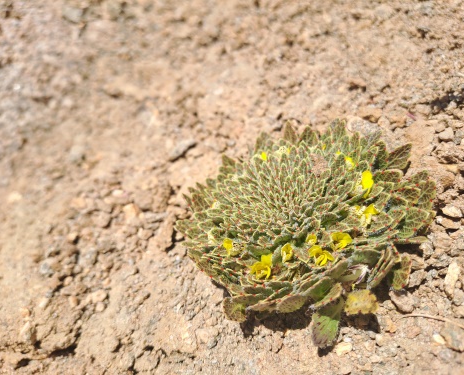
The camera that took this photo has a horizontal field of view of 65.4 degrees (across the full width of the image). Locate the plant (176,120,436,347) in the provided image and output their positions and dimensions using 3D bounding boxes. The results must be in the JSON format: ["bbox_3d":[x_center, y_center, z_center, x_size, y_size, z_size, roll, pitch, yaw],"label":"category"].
[{"bbox_3d":[0.023,0.009,0.130,0.086,0.034,0.090,-15,44,0],"label":"plant"}]

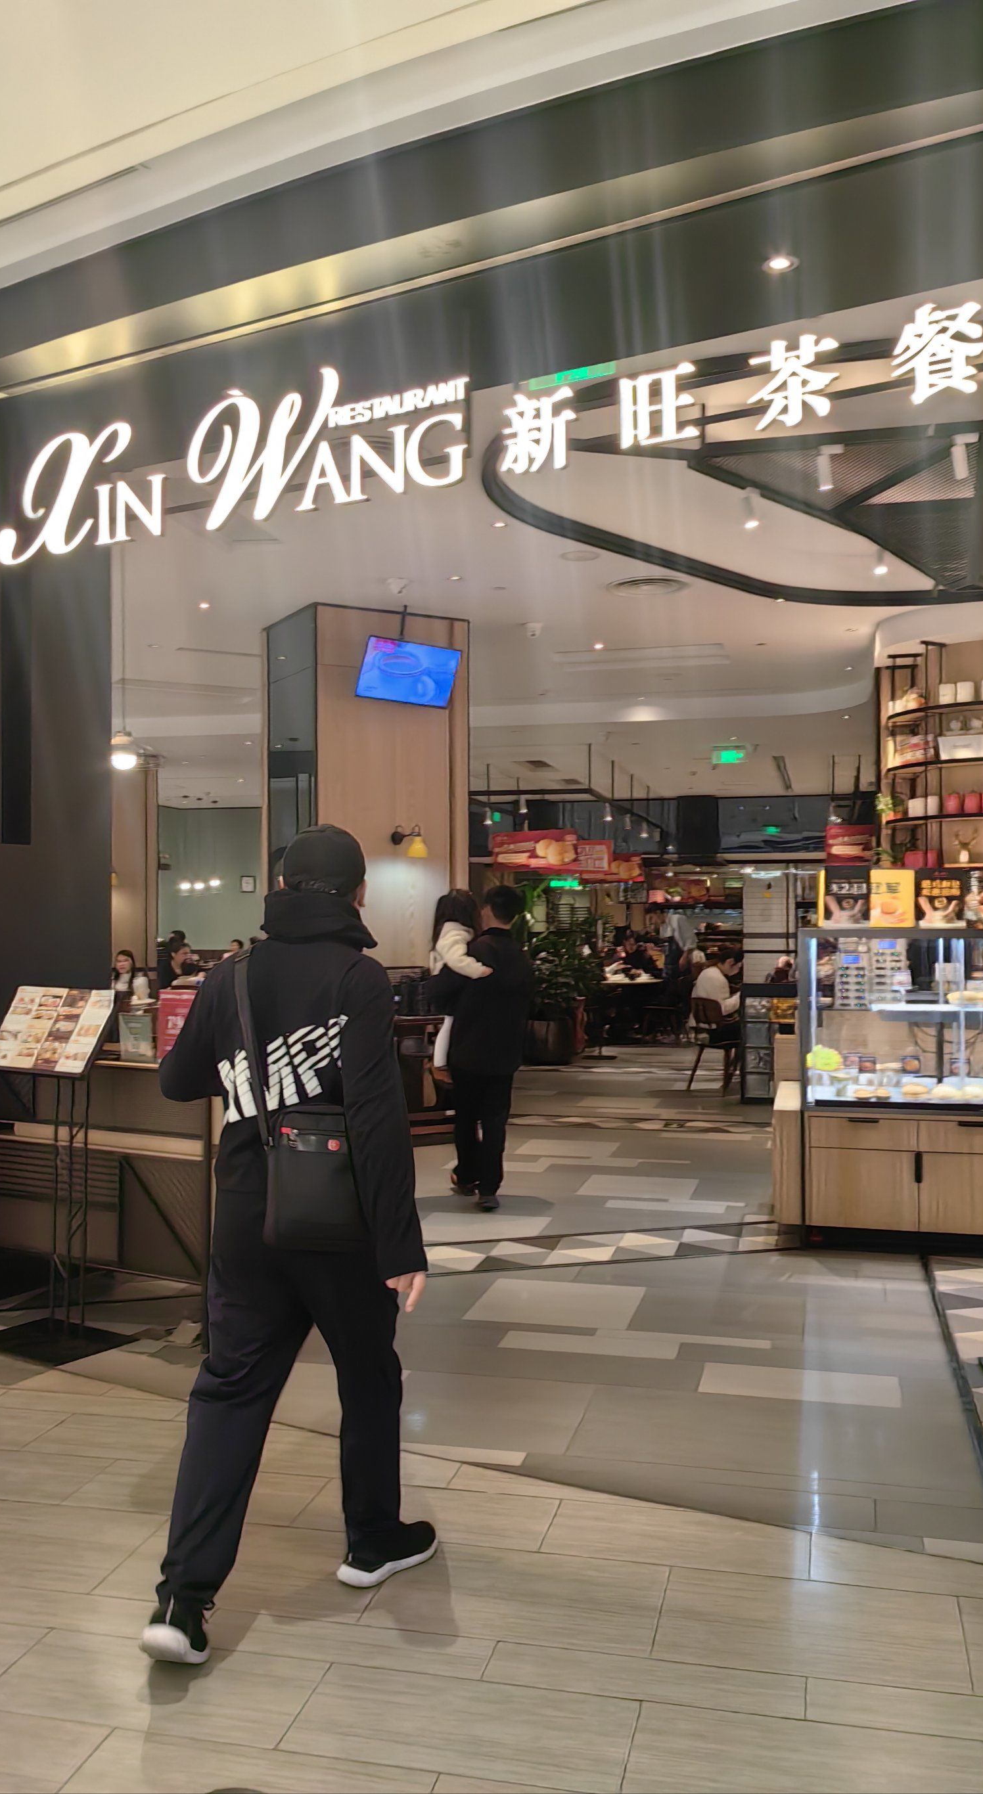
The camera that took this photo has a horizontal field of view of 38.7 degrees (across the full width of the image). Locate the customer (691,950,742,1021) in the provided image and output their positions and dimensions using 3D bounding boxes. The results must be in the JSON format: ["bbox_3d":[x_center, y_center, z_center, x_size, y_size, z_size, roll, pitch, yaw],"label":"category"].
[{"bbox_3d":[2.130,1.105,12.450,0.750,1.250,0.500,1,-1,-30],"label":"customer"}]

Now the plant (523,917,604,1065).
[{"bbox_3d":[0.729,0.968,14.889,0.950,1.560,0.900,0,-1,0],"label":"plant"}]

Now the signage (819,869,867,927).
[{"bbox_3d":[1.641,0.007,6.500,0.215,0.268,0.040,0,-1,14],"label":"signage"}]

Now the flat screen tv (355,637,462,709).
[{"bbox_3d":[-0.570,-1.555,9.750,0.730,0.430,0.070,3,23,-31],"label":"flat screen tv"}]

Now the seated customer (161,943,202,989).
[{"bbox_3d":[-2.621,1.082,11.987,0.700,1.250,0.500,0,-1,26],"label":"seated customer"}]

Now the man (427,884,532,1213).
[{"bbox_3d":[-0.071,0.794,7.671,0.560,1.730,0.500,0,-1,-5],"label":"man"}]

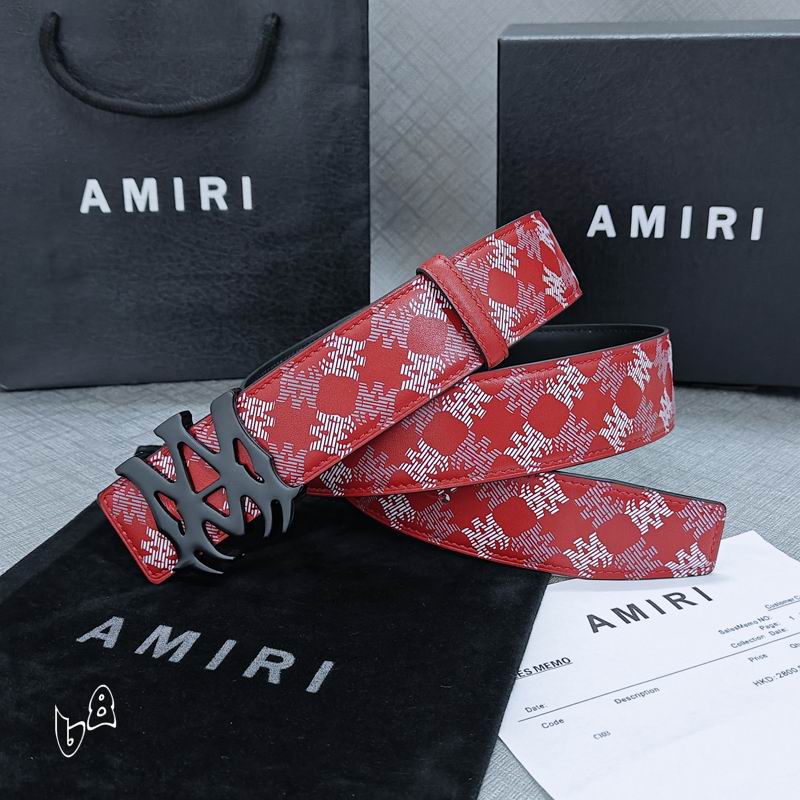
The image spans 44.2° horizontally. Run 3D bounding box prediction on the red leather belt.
[{"bbox_3d":[0.004,-0.006,0.380,0.228,0.108,0.152,0,23,0],"label":"red leather belt"}]

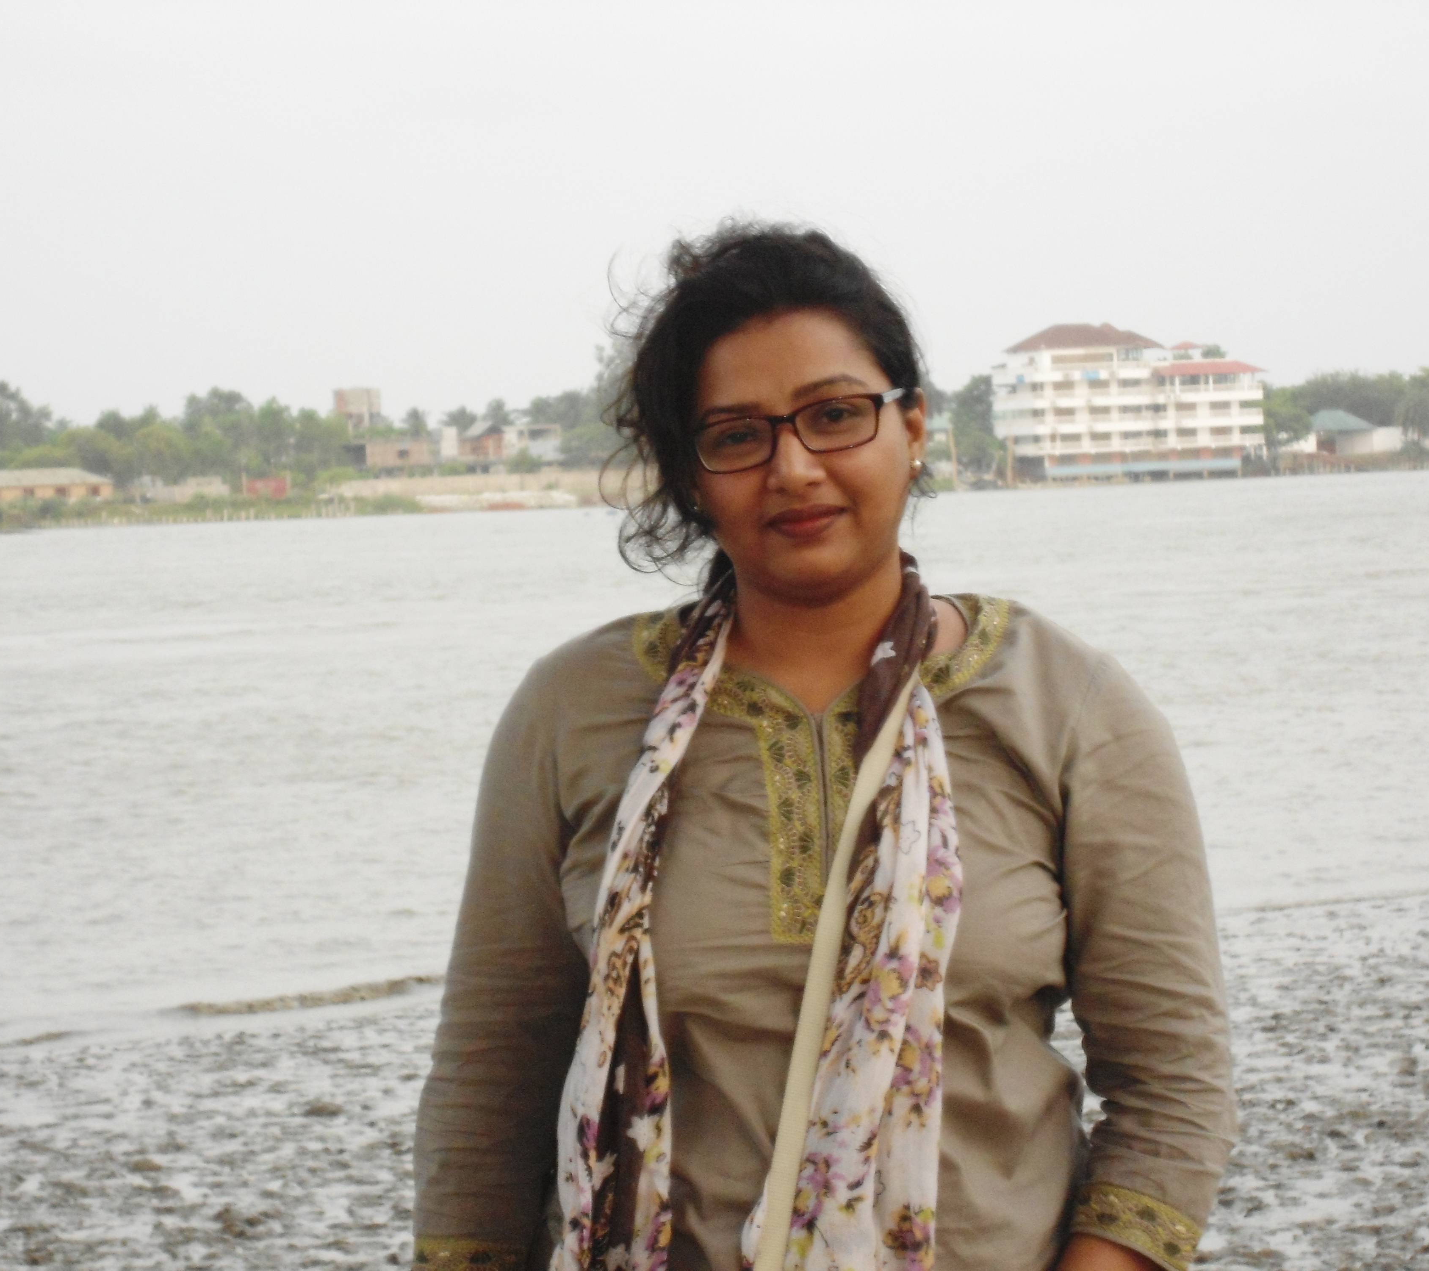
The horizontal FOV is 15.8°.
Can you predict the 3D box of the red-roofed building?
[{"bbox_3d":[50.276,-28.139,622.000,30.300,18.300,12.200,-3,2,-28],"label":"red-roofed building"}]

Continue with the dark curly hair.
[{"bbox_3d":[0.038,-0.156,3.380,0.200,0.222,0.215,-7,2,7],"label":"dark curly hair"}]

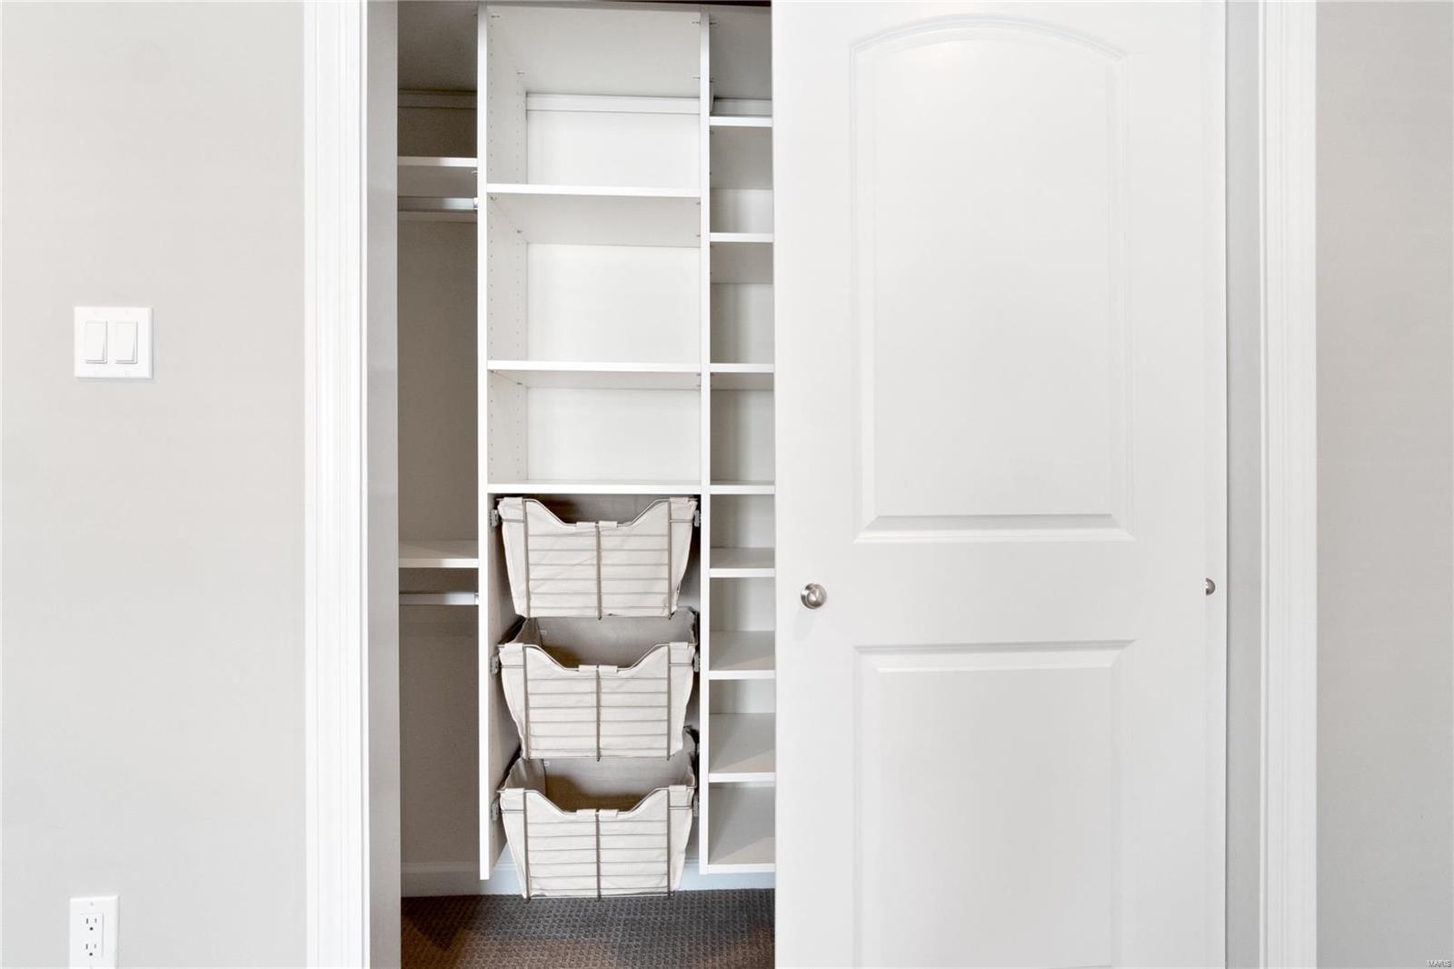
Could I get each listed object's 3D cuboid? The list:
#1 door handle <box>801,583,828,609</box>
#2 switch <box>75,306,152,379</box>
[{"bbox_3d":[0.151,0.194,1.112,0.043,0.043,0.031,0,0,-4],"label":"door handle"},{"bbox_3d":[-0.978,-0.226,1.030,0.116,0.115,0.010,0,0,-4],"label":"switch"}]

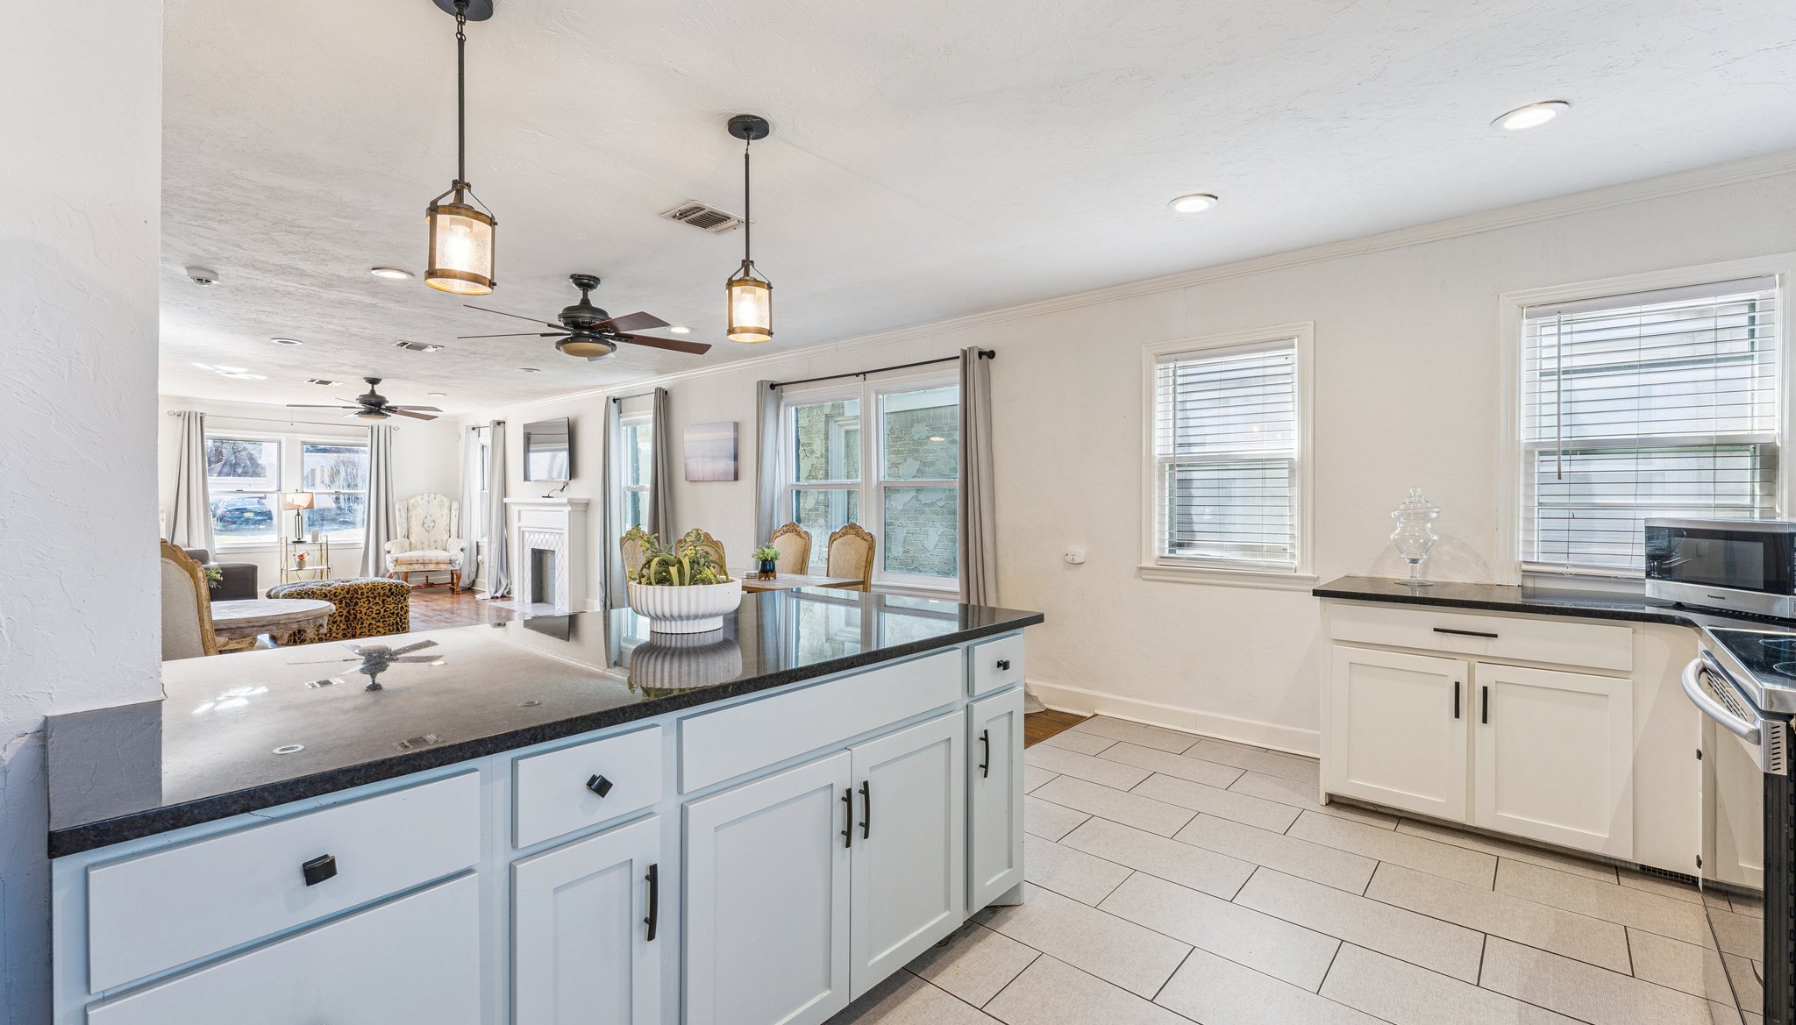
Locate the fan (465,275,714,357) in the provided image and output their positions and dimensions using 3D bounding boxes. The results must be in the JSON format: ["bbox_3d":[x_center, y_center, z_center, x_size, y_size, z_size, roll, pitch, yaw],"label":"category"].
[{"bbox_3d":[-1.690,-1.055,4.063,1.360,0.445,1.360,1,1,41],"label":"fan"}]

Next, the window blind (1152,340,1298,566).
[{"bbox_3d":[1.708,-0.286,3.928,0.690,1.140,0.055,1,1,41],"label":"window blind"}]

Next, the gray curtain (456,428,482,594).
[{"bbox_3d":[-5.985,-0.076,10.436,0.620,2.280,0.170,1,1,41],"label":"gray curtain"}]

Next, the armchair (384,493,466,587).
[{"bbox_3d":[-6.266,0.427,9.985,0.860,1.290,0.840,0,1,-26],"label":"armchair"}]

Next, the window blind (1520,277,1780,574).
[{"bbox_3d":[2.874,-0.297,2.902,0.680,1.095,0.055,1,1,41],"label":"window blind"}]

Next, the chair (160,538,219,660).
[{"bbox_3d":[-2.789,0.642,3.153,0.560,1.090,0.620,0,1,12],"label":"chair"}]

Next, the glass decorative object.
[{"bbox_3d":[2.227,0.100,3.225,0.178,0.415,0.178,1,1,41],"label":"glass decorative object"}]

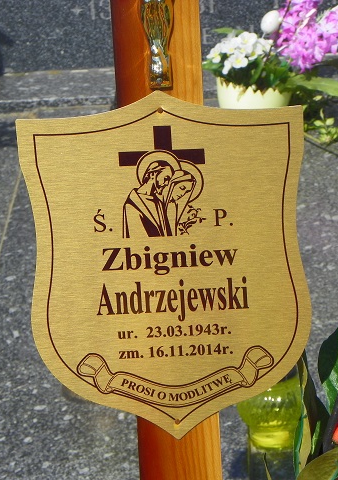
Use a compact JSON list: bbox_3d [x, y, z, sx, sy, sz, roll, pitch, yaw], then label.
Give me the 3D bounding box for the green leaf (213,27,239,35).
[{"bbox_3d":[0.109,-0.391,4.600,0.053,0.016,0.026,-4,17,0],"label":"green leaf"}]

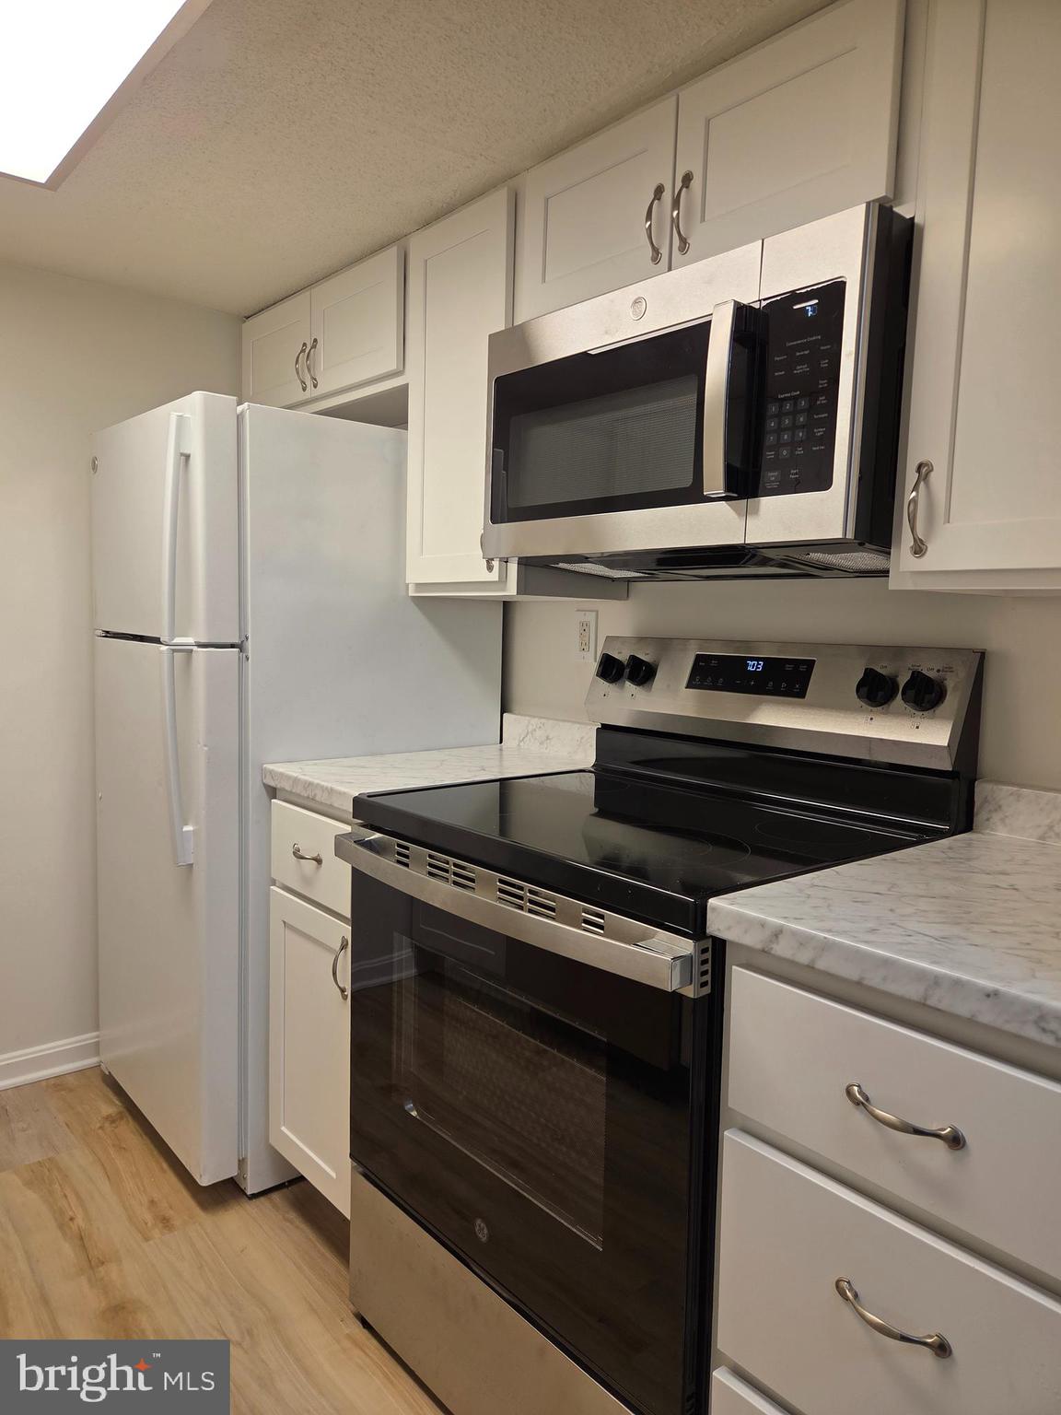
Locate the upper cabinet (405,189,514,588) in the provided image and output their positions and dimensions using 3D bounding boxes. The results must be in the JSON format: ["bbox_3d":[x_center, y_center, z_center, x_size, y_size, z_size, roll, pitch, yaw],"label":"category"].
[{"bbox_3d":[-0.033,-0.619,2.013,0.332,0.759,0.384,-3,7,-40],"label":"upper cabinet"}]

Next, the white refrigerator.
[{"bbox_3d":[-0.600,0.179,2.320,0.790,1.633,0.705,-3,7,-40],"label":"white refrigerator"}]

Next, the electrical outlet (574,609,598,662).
[{"bbox_3d":[0.125,-0.160,2.105,0.008,0.114,0.070,-3,7,-40],"label":"electrical outlet"}]

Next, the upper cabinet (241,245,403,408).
[{"bbox_3d":[-0.417,-0.899,2.446,0.335,0.301,0.819,-3,7,-40],"label":"upper cabinet"}]

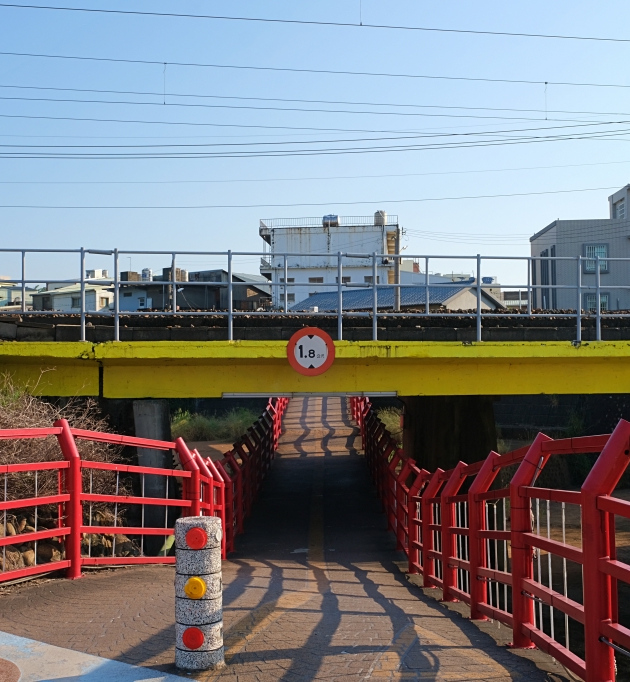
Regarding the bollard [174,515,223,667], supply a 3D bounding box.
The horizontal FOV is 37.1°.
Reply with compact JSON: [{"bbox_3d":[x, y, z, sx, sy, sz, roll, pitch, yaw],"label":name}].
[{"bbox_3d":[-0.606,1.311,4.920,0.242,0.743,0.242,0,-3,2],"label":"bollard"}]

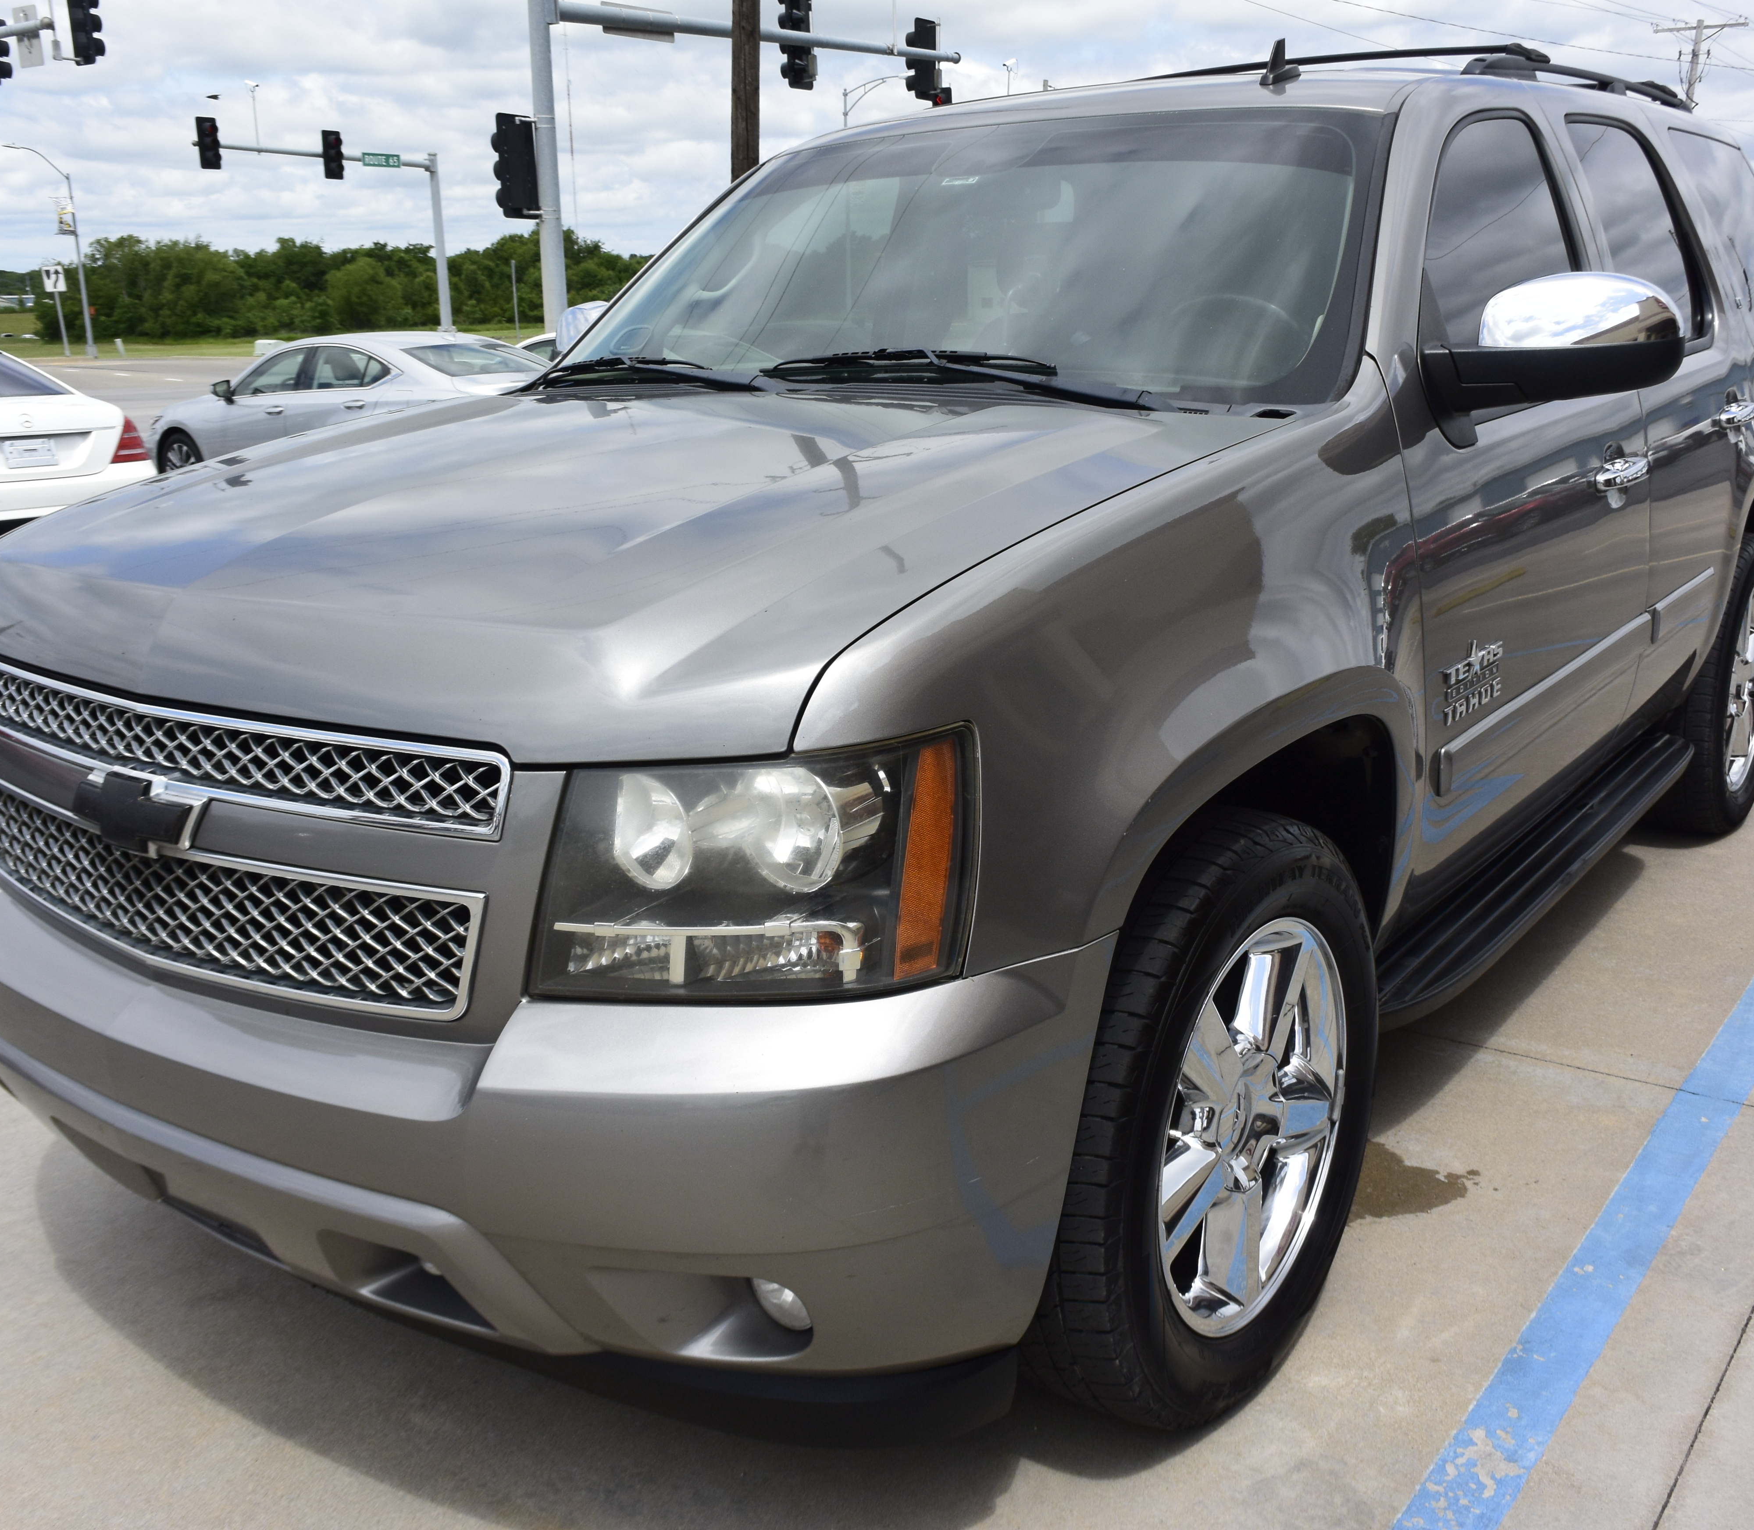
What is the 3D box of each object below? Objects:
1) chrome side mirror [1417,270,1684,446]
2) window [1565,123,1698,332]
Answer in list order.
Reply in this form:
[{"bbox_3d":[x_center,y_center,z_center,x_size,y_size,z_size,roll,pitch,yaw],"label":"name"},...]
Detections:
[{"bbox_3d":[0.981,-0.579,2.466,0.325,0.245,0.210,10,19,35],"label":"chrome side mirror"},{"bbox_3d":[1.560,-1.069,3.494,0.050,0.455,0.770,-11,7,39],"label":"window"}]

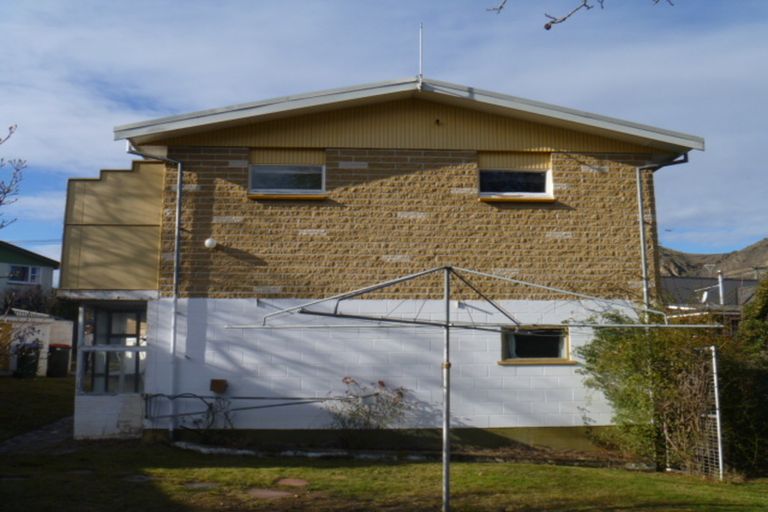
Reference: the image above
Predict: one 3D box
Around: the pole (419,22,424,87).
[{"bbox_3d":[0.607,-3.289,12.247,0.050,1.140,0.050,0,-9,-4],"label":"pole"}]

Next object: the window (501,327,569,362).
[{"bbox_3d":[2.440,1.426,12.037,1.124,0.577,0.100,0,-9,-4],"label":"window"}]

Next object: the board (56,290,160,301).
[{"bbox_3d":[-4.280,0.604,11.600,1.554,0.144,0.060,0,-9,-4],"label":"board"}]

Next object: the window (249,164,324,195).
[{"bbox_3d":[-1.580,-1.241,12.180,1.247,0.521,0.100,0,-9,-4],"label":"window"}]

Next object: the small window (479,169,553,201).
[{"bbox_3d":[2.205,-1.198,12.456,1.255,0.524,0.100,0,-9,-4],"label":"small window"}]

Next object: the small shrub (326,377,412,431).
[{"bbox_3d":[-0.217,2.277,11.311,1.274,0.892,0.750,0,-9,-4],"label":"small shrub"}]

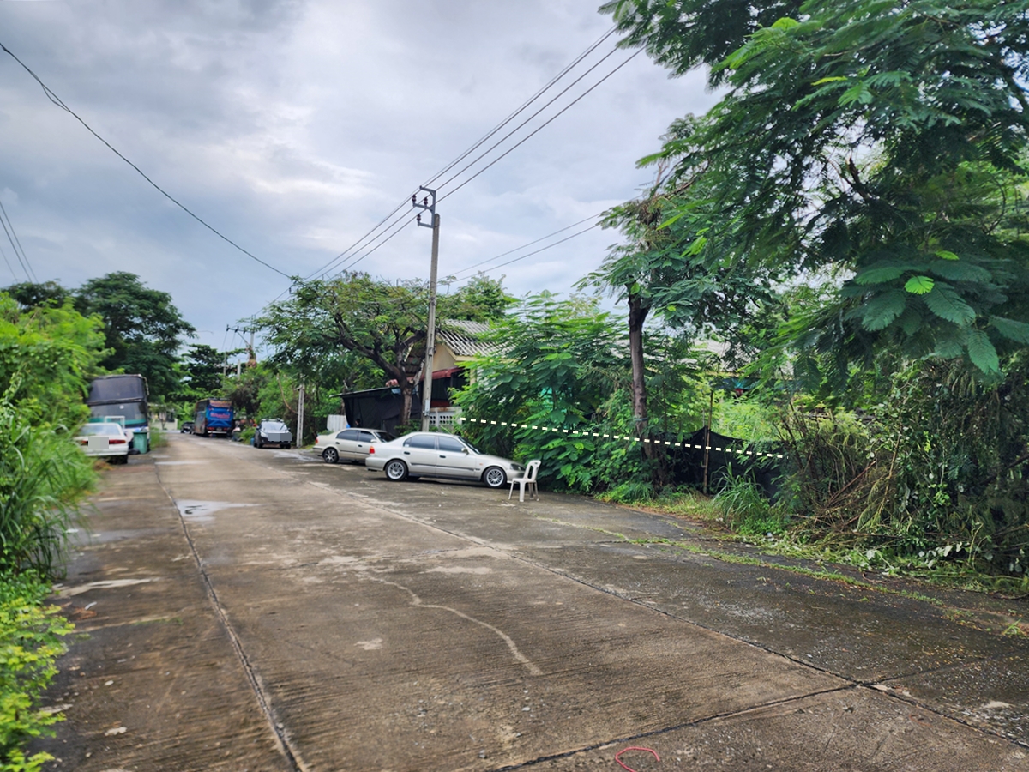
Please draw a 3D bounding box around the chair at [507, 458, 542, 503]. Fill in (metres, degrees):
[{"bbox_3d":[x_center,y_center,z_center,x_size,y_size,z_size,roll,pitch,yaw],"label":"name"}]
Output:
[{"bbox_3d":[0.244,2.087,15.043,0.520,0.870,0.460,4,-4,-25],"label":"chair"}]

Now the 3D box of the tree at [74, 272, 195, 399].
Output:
[{"bbox_3d":[-26.276,-2.038,47.399,9.000,11.580,9.000,4,-5,-29],"label":"tree"}]

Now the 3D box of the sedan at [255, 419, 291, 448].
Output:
[{"bbox_3d":[-14.718,2.870,41.328,1.780,1.660,4.400,4,-4,-26],"label":"sedan"}]

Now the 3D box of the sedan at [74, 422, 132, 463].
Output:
[{"bbox_3d":[-15.066,2.056,25.001,1.700,1.400,4.400,4,-5,-29],"label":"sedan"}]

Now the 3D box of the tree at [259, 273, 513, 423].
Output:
[{"bbox_3d":[-5.302,-0.764,29.780,10.500,8.120,10.000,4,-5,-29],"label":"tree"}]

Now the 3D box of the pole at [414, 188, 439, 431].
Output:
[{"bbox_3d":[-3.510,-2.260,26.708,0.950,10.820,0.300,4,-4,-29],"label":"pole"}]

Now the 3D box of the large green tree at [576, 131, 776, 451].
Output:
[{"bbox_3d":[3.805,-1.662,16.308,4.800,8.950,4.800,4,-5,-29],"label":"large green tree"}]

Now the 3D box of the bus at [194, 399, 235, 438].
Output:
[{"bbox_3d":[-31.077,3.355,70.625,2.500,3.600,11.500,4,-5,-29],"label":"bus"}]

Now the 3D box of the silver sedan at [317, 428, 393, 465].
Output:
[{"bbox_3d":[-5.336,2.306,25.797,4.450,1.380,1.690,3,-4,16],"label":"silver sedan"}]

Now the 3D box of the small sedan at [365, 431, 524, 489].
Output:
[{"bbox_3d":[-1.757,1.936,18.603,4.450,1.380,1.690,4,-4,5],"label":"small sedan"}]

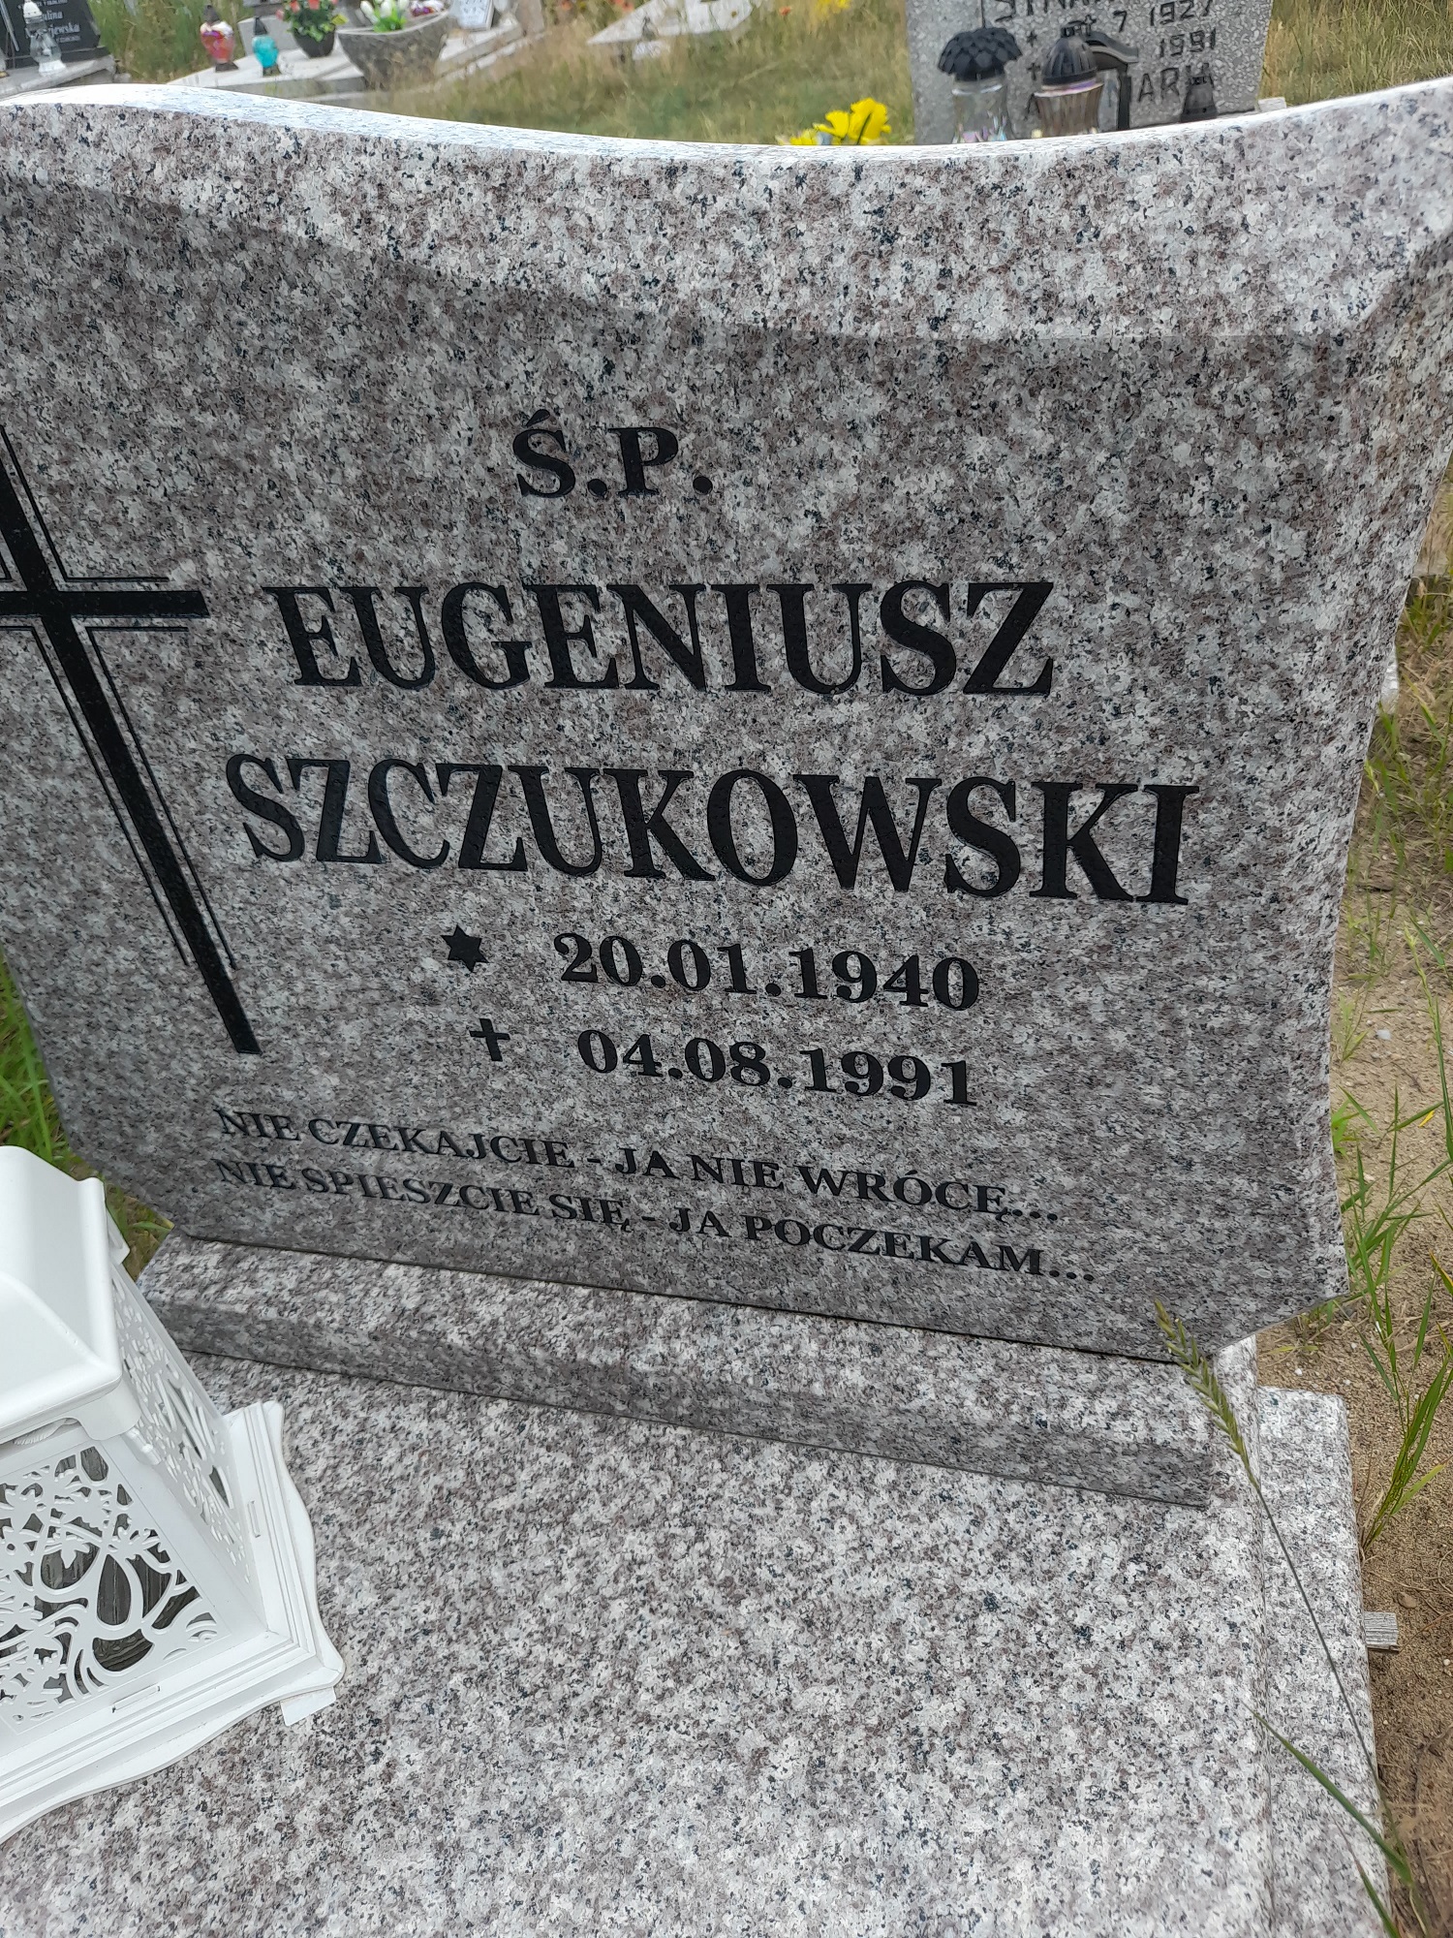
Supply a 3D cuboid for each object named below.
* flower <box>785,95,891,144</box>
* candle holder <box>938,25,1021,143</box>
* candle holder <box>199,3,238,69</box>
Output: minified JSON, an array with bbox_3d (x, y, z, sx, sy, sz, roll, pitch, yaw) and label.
[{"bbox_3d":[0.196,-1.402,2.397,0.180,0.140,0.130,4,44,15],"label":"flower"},{"bbox_3d":[0.459,-1.541,2.530,0.142,0.240,0.142,4,44,15],"label":"candle holder"},{"bbox_3d":[-1.809,-3.331,5.013,0.110,0.188,0.085,-17,42,-8],"label":"candle holder"}]

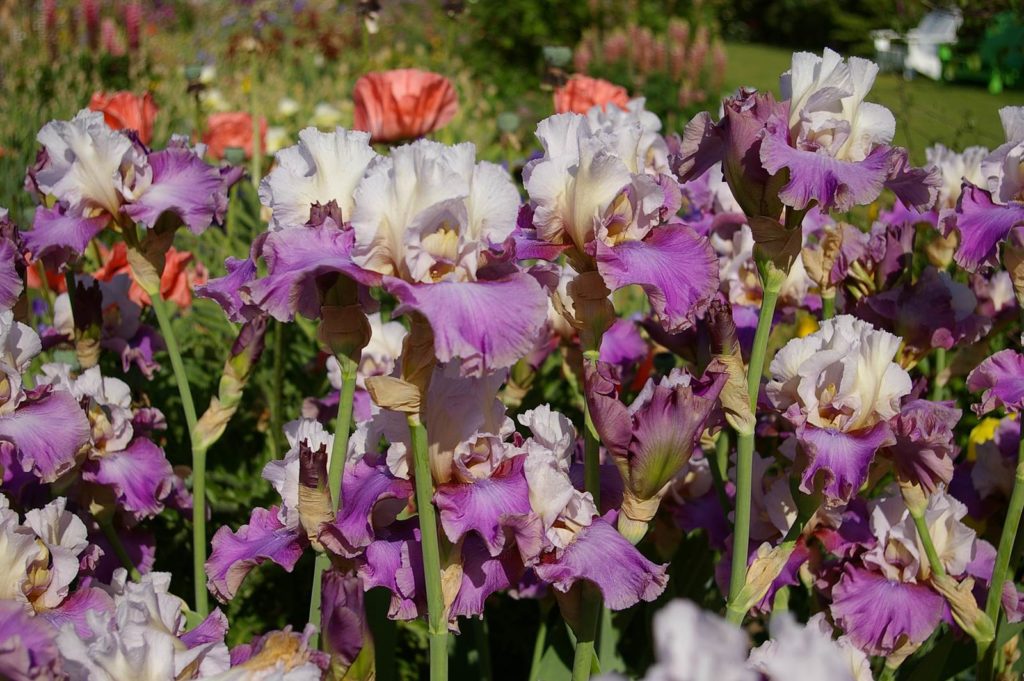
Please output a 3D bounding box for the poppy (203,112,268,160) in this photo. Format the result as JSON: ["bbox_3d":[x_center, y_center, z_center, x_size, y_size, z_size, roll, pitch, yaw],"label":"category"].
[{"bbox_3d":[-0.486,-0.359,2.450,0.115,0.082,0.110,0,12,0],"label":"poppy"}]

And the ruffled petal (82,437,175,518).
[{"bbox_3d":[-0.289,0.103,1.050,0.064,0.050,0.065,-12,19,-40],"label":"ruffled petal"}]

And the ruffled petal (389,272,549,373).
[{"bbox_3d":[-0.029,-0.010,0.900,0.100,0.066,0.070,-2,12,-9],"label":"ruffled petal"}]

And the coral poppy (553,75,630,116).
[{"bbox_3d":[0.114,-0.343,2.000,0.112,0.073,0.112,0,15,0],"label":"coral poppy"}]

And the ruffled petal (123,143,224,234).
[{"bbox_3d":[-0.284,-0.128,1.170,0.075,0.073,0.080,11,17,43],"label":"ruffled petal"}]

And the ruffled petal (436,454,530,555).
[{"bbox_3d":[-0.022,0.131,1.080,0.076,0.062,0.052,0,15,0],"label":"ruffled petal"}]

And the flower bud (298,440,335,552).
[{"bbox_3d":[-0.136,0.109,0.970,0.026,0.076,0.026,-5,14,1],"label":"flower bud"}]

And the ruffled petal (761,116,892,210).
[{"bbox_3d":[0.206,-0.116,0.920,0.087,0.056,0.062,-2,14,-8],"label":"ruffled petal"}]

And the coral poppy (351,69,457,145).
[{"bbox_3d":[-0.126,-0.277,1.650,0.124,0.088,0.120,0,12,0],"label":"coral poppy"}]

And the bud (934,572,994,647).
[{"bbox_3d":[0.330,0.198,1.020,0.030,0.064,0.026,-38,9,0],"label":"bud"}]

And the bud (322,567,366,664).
[{"bbox_3d":[-0.113,0.186,0.930,0.031,0.064,0.031,0,14,0],"label":"bud"}]

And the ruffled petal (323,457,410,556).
[{"bbox_3d":[-0.115,0.132,1.100,0.072,0.075,0.072,-11,16,-41],"label":"ruffled petal"}]

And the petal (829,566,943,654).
[{"bbox_3d":[0.330,0.235,1.220,0.096,0.071,0.058,3,15,10],"label":"petal"}]

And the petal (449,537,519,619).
[{"bbox_3d":[-0.022,0.190,1.120,0.054,0.059,0.045,5,16,19],"label":"petal"}]

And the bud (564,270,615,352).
[{"bbox_3d":[0.061,-0.023,1.100,0.040,0.062,0.040,0,15,0],"label":"bud"}]

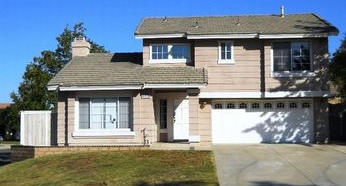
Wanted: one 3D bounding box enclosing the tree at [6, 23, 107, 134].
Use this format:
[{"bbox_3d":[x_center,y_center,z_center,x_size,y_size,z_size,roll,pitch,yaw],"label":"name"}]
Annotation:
[{"bbox_3d":[-8.768,-0.927,34.000,8.000,9.000,7.400,0,-3,3],"label":"tree"}]

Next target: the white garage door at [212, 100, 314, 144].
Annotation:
[{"bbox_3d":[4.400,1.413,21.539,4.900,2.130,0.100,0,-2,4],"label":"white garage door"}]

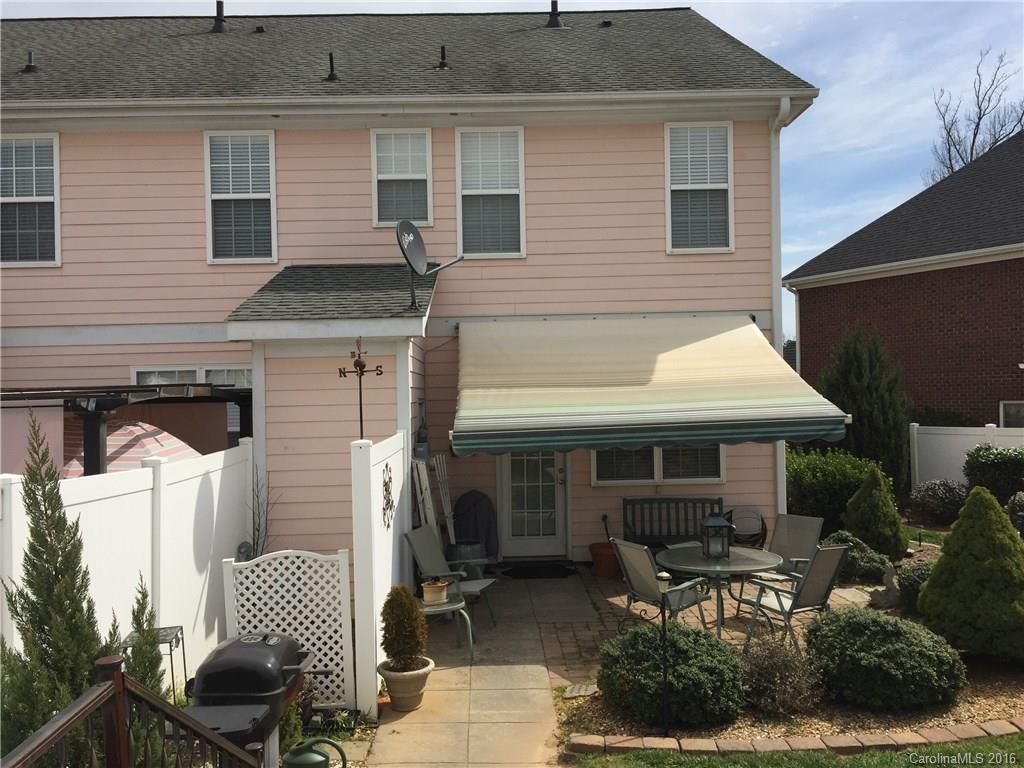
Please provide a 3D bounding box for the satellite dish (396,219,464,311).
[{"bbox_3d":[-0.784,-1.155,8.162,0.580,0.860,0.500,-2,-1,27],"label":"satellite dish"}]

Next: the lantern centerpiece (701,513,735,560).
[{"bbox_3d":[1.850,1.373,7.777,0.235,0.400,0.235,-1,0,13],"label":"lantern centerpiece"}]

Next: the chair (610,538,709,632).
[{"bbox_3d":[1.318,1.828,7.524,0.730,0.950,0.600,-1,0,-29],"label":"chair"}]

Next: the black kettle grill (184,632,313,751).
[{"bbox_3d":[-1.130,1.646,3.755,0.550,1.070,1.080,-1,-1,-2],"label":"black kettle grill"}]

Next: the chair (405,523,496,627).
[{"bbox_3d":[-0.559,1.861,8.075,0.730,0.950,0.600,-1,0,18],"label":"chair"}]

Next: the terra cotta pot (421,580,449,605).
[{"bbox_3d":[-0.664,1.789,7.427,0.235,0.180,0.235,-1,0,0],"label":"terra cotta pot"}]

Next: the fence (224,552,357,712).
[{"bbox_3d":[-1.499,1.654,5.780,0.840,1.060,0.060,-3,2,-6],"label":"fence"}]

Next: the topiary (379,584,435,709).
[{"bbox_3d":[-0.775,1.907,6.224,0.420,0.870,0.420,-1,0,0],"label":"topiary"}]

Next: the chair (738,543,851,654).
[{"bbox_3d":[2.274,1.696,6.817,0.570,0.920,0.710,0,-1,-40],"label":"chair"}]

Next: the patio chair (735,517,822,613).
[{"bbox_3d":[2.510,1.709,7.998,0.710,0.920,0.570,-1,-1,-38],"label":"patio chair"}]

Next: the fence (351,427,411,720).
[{"bbox_3d":[-0.988,1.301,6.906,0.130,1.860,2.660,-1,-1,-2],"label":"fence"}]

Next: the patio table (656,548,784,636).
[{"bbox_3d":[1.882,1.932,7.740,1.150,0.720,1.150,-1,0,0],"label":"patio table"}]

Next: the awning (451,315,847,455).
[{"bbox_3d":[1.265,-0.096,9.270,3.740,1.460,2.640,-1,-1,-2],"label":"awning"}]

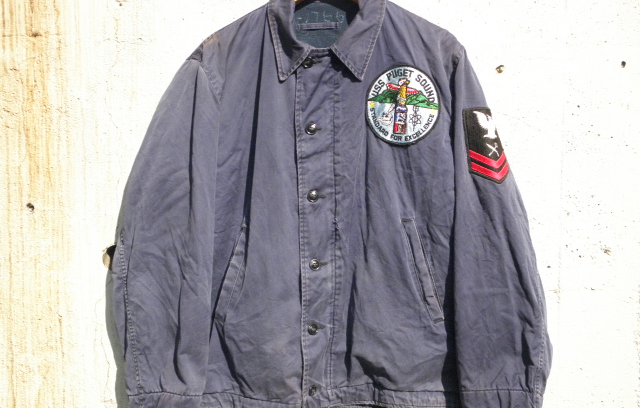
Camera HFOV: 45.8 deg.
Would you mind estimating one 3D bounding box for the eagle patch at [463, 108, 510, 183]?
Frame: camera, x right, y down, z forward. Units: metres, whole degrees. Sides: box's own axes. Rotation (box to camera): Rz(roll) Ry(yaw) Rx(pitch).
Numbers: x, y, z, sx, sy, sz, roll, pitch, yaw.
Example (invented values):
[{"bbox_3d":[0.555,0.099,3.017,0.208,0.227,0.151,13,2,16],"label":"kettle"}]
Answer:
[{"bbox_3d":[0.268,-0.094,1.215,0.075,0.116,0.018,10,0,-36],"label":"eagle patch"}]

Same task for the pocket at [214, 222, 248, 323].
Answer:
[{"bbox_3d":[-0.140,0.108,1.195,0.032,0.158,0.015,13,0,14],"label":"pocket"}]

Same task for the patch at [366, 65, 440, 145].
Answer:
[{"bbox_3d":[0.130,-0.155,1.185,0.123,0.125,0.008,5,0,-15],"label":"patch"}]

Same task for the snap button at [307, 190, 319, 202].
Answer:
[{"bbox_3d":[-0.011,-0.012,1.175,0.018,0.018,0.007,0,0,0],"label":"snap button"}]

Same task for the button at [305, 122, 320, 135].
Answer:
[{"bbox_3d":[-0.012,-0.117,1.175,0.018,0.018,0.007,0,0,0],"label":"button"}]

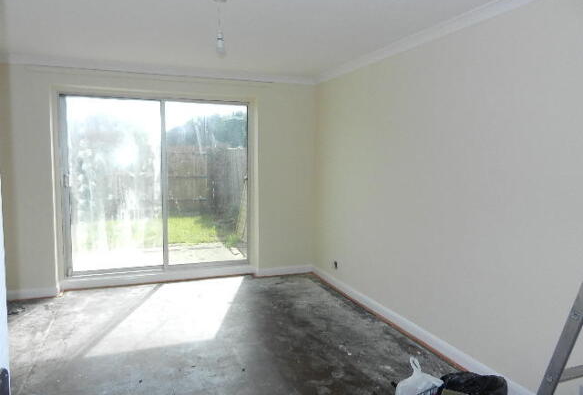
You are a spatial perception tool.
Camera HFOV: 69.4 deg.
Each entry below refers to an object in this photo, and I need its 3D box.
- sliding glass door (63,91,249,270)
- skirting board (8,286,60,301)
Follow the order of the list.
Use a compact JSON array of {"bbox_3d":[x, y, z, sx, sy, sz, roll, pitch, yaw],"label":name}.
[{"bbox_3d":[-1.481,-0.117,4.811,2.035,1.968,0.100,-1,6,-21],"label":"sliding glass door"},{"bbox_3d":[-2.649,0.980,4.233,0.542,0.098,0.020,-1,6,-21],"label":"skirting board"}]

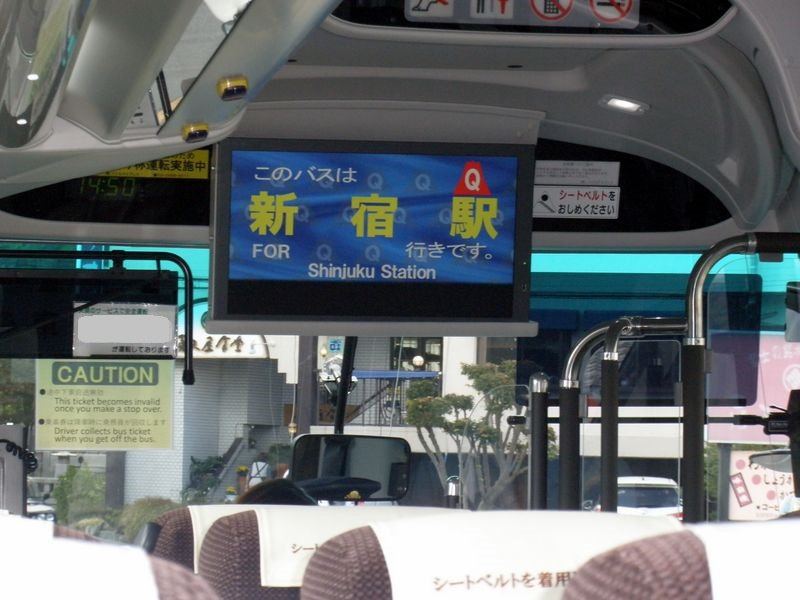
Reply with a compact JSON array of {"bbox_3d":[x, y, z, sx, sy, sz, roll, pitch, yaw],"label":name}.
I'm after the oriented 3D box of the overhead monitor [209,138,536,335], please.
[{"bbox_3d":[-0.050,-0.116,4.920,0.564,0.323,0.070,1,8,-10],"label":"overhead monitor"}]

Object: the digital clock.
[{"bbox_3d":[-0.565,-0.218,5.330,0.114,0.037,0.020,1,14,-10],"label":"digital clock"}]

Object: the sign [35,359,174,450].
[{"bbox_3d":[-0.612,0.211,5.700,0.283,0.199,0.008,1,-2,-10],"label":"sign"}]

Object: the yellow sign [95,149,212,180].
[{"bbox_3d":[-0.484,-0.265,5.350,0.225,0.053,0.008,1,14,-10],"label":"yellow sign"}]

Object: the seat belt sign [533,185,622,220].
[{"bbox_3d":[0.346,-0.193,5.450,0.180,0.061,0.010,1,14,-10],"label":"seat belt sign"}]

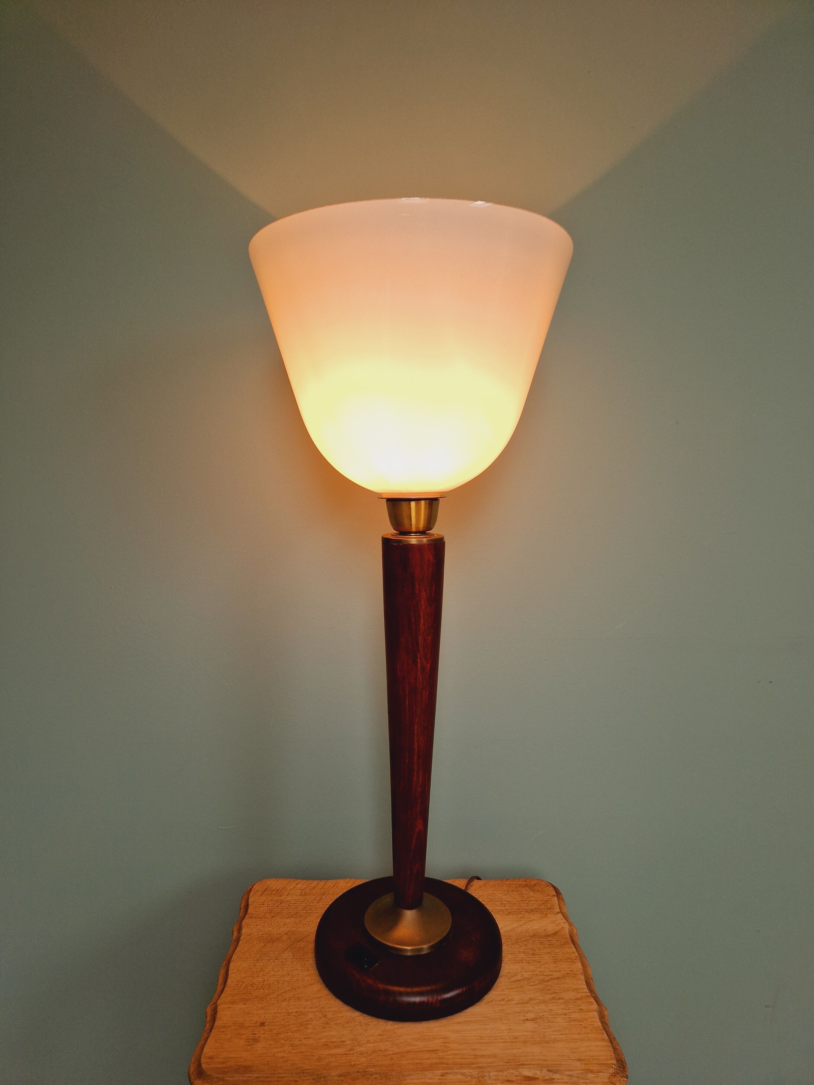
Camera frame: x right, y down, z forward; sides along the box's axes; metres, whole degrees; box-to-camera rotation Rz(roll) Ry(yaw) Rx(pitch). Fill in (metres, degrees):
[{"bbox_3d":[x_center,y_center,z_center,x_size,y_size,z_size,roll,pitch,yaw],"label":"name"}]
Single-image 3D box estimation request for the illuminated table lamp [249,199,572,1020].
[{"bbox_3d":[0.003,0.071,0.605,0.249,0.602,0.249,0,7,0],"label":"illuminated table lamp"}]

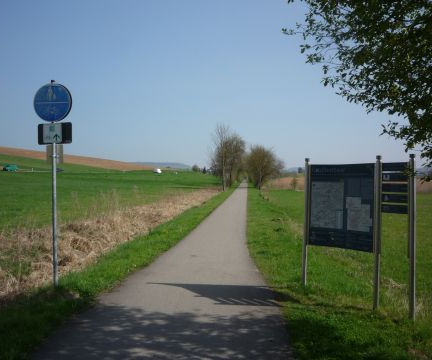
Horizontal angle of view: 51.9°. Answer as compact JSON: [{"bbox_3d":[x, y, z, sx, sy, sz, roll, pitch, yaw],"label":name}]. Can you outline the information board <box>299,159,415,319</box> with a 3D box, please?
[{"bbox_3d":[1.880,0.680,6.100,0.100,2.000,1.870,0,0,-33],"label":"information board"}]

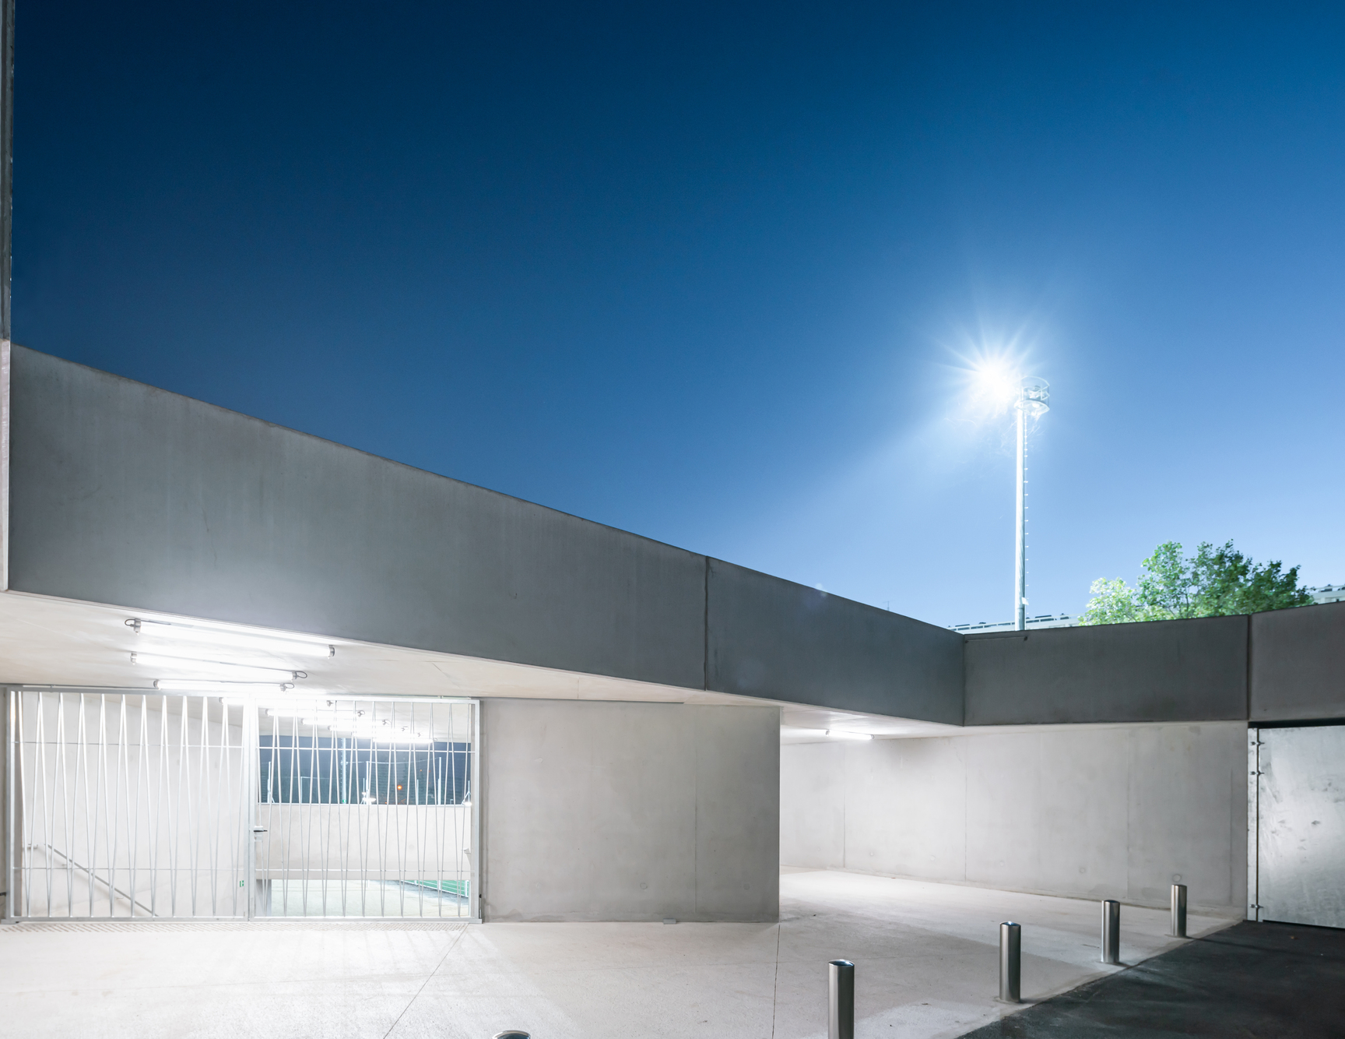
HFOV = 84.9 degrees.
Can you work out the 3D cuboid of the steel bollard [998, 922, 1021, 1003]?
[{"bbox_3d":[2.911,3.824,6.350,0.165,0.680,0.165,0,0,0],"label":"steel bollard"}]

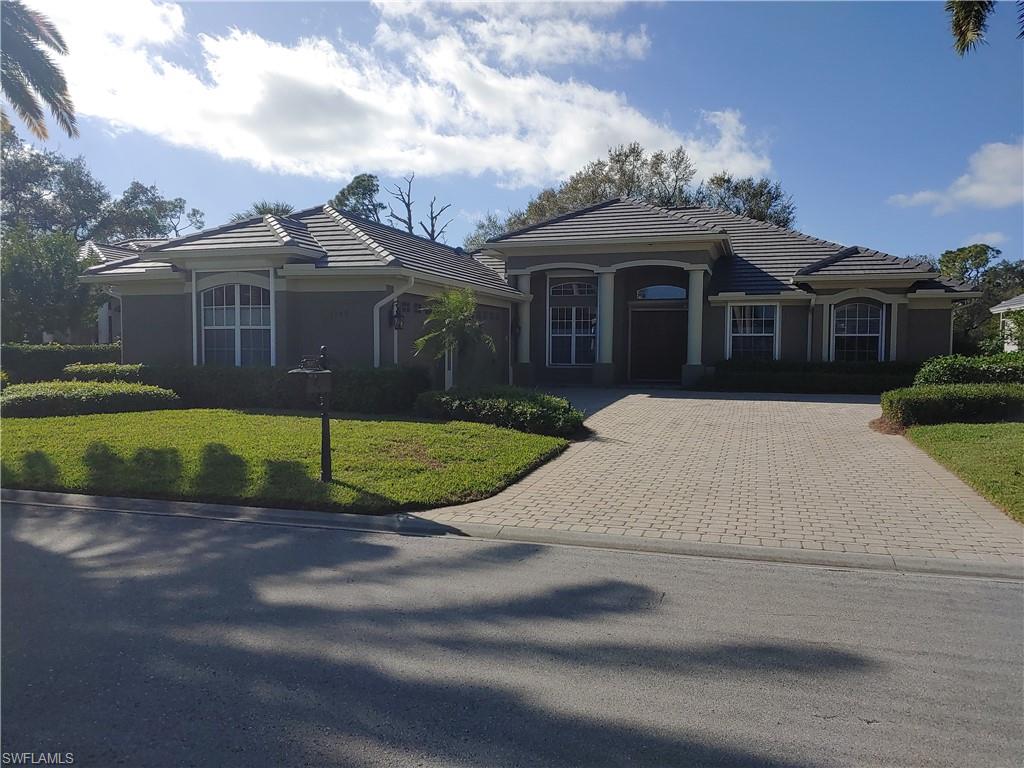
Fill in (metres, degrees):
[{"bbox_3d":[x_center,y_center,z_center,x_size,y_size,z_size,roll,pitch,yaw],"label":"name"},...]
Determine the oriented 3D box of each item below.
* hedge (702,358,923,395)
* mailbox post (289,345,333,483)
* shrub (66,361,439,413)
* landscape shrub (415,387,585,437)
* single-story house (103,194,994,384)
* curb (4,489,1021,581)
[{"bbox_3d":[8.496,-0.197,21.229,5.700,0.940,1.350,1,3,18],"label":"hedge"},{"bbox_3d":[-2.110,0.327,7.857,0.250,1.510,0.510,1,3,16],"label":"mailbox post"},{"bbox_3d":[-5.986,0.066,15.864,8.900,0.930,1.050,1,3,18],"label":"shrub"},{"bbox_3d":[-0.188,0.426,13.987,3.400,0.600,1.900,3,4,38],"label":"landscape shrub"},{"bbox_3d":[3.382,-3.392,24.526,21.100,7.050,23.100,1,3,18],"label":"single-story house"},{"bbox_3d":[-0.890,1.247,6.393,9.380,0.120,0.320,1,3,15],"label":"curb"}]

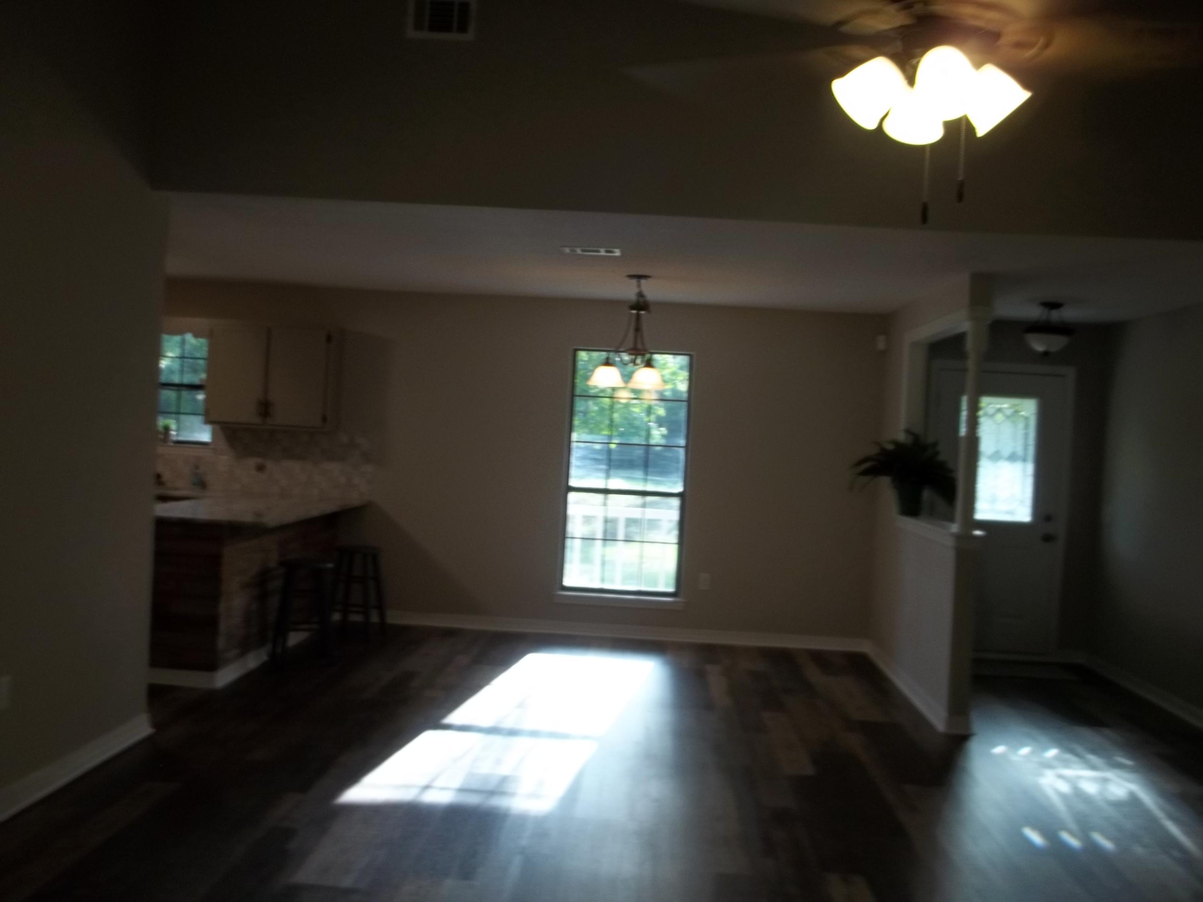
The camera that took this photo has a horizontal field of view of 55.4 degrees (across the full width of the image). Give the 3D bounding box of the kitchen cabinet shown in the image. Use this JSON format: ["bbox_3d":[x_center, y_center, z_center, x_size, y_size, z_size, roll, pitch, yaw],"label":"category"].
[{"bbox_3d":[-2.351,-0.531,8.277,0.890,0.745,0.330,3,1,3],"label":"kitchen cabinet"}]

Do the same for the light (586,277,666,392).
[{"bbox_3d":[0.176,-0.705,6.929,0.480,0.700,0.500,3,1,3],"label":"light"}]

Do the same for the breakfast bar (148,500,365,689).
[{"bbox_3d":[-2.227,0.798,7.315,0.940,0.915,2.260,3,1,3],"label":"breakfast bar"}]

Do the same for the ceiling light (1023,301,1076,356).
[{"bbox_3d":[2.808,-0.762,7.200,0.325,0.340,0.325,3,1,3],"label":"ceiling light"}]

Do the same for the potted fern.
[{"bbox_3d":[1.936,0.137,7.331,0.670,0.550,0.620,3,1,3],"label":"potted fern"}]

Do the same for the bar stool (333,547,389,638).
[{"bbox_3d":[-1.679,0.962,7.826,0.370,0.620,0.370,3,1,3],"label":"bar stool"}]

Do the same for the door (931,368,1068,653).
[{"bbox_3d":[2.797,0.442,8.167,0.950,2.060,0.080,3,1,3],"label":"door"}]

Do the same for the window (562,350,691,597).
[{"bbox_3d":[0.182,0.173,8.349,0.840,1.780,0.100,3,1,3],"label":"window"}]

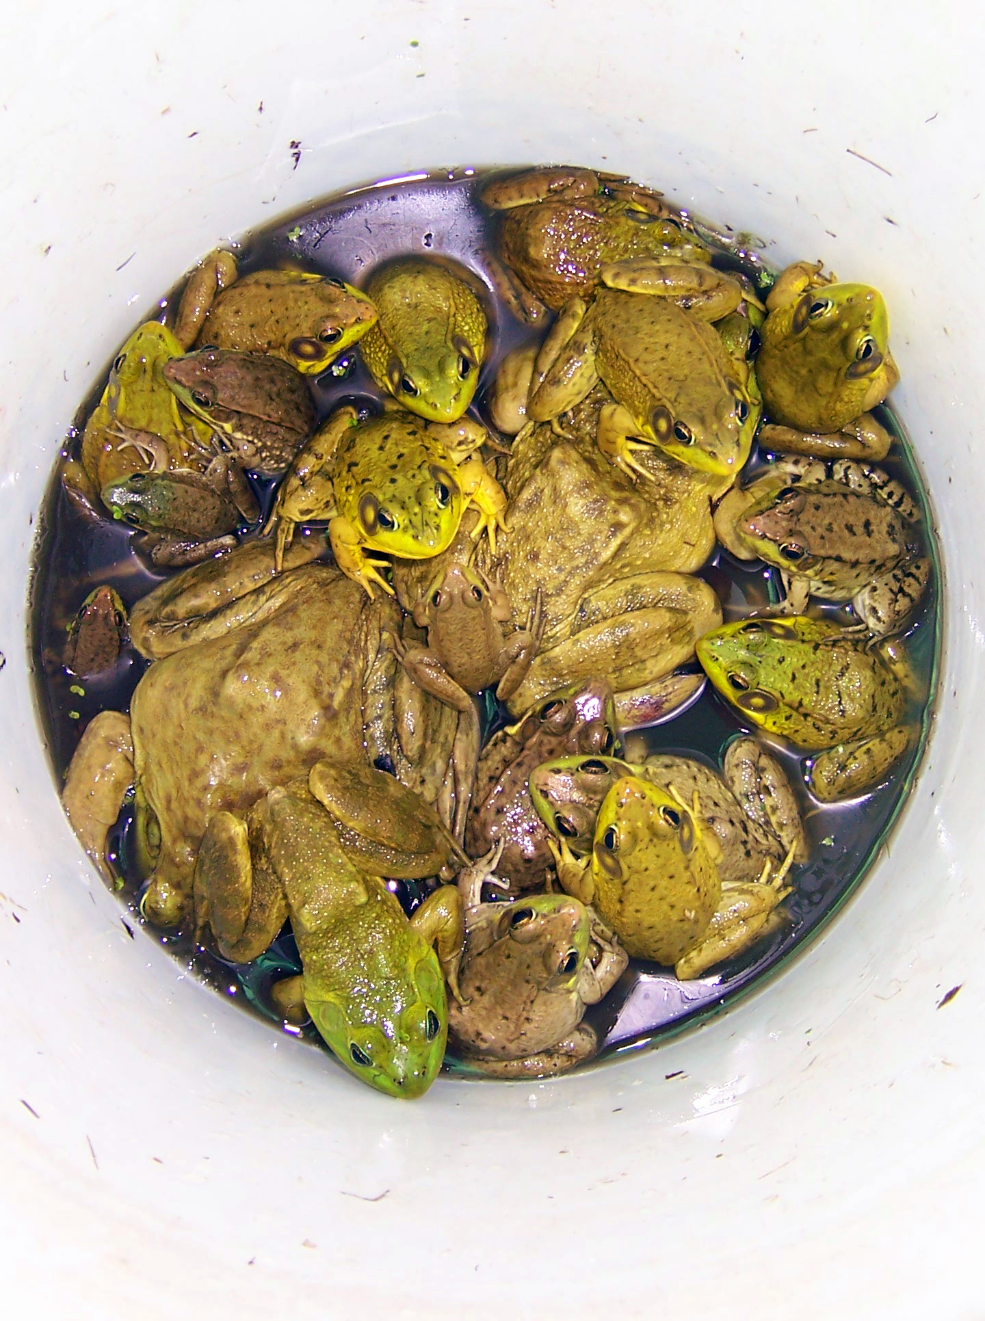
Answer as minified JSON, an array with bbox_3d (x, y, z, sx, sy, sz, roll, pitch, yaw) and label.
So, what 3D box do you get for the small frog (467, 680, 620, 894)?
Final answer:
[{"bbox_3d":[0.015,0.037,0.485,0.046,0.034,0.066,25,96,1],"label":"small frog"}]

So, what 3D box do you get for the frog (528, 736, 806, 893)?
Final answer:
[{"bbox_3d":[0.050,0.045,0.489,0.078,0.033,0.053,20,87,-9],"label":"frog"}]

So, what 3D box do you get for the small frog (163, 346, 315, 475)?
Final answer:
[{"bbox_3d":[-0.072,-0.072,0.488,0.053,0.030,0.038,25,81,-15],"label":"small frog"}]

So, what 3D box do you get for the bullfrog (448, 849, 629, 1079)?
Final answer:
[{"bbox_3d":[0.011,0.090,0.483,0.050,0.034,0.060,36,107,1],"label":"bullfrog"}]

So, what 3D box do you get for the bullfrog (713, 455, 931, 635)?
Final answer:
[{"bbox_3d":[0.099,-0.035,0.492,0.060,0.030,0.054,6,87,-10],"label":"bullfrog"}]

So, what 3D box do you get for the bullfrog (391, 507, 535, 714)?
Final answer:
[{"bbox_3d":[-0.007,-0.008,0.470,0.042,0.020,0.044,-6,95,-1],"label":"bullfrog"}]

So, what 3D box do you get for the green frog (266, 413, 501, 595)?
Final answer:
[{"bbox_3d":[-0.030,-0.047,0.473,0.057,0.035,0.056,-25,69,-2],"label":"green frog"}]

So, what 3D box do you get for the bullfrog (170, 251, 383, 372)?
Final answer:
[{"bbox_3d":[-0.064,-0.102,0.494,0.060,0.030,0.042,0,78,12],"label":"bullfrog"}]

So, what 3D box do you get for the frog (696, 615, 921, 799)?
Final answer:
[{"bbox_3d":[0.092,0.012,0.491,0.066,0.031,0.054,19,87,-12],"label":"frog"}]

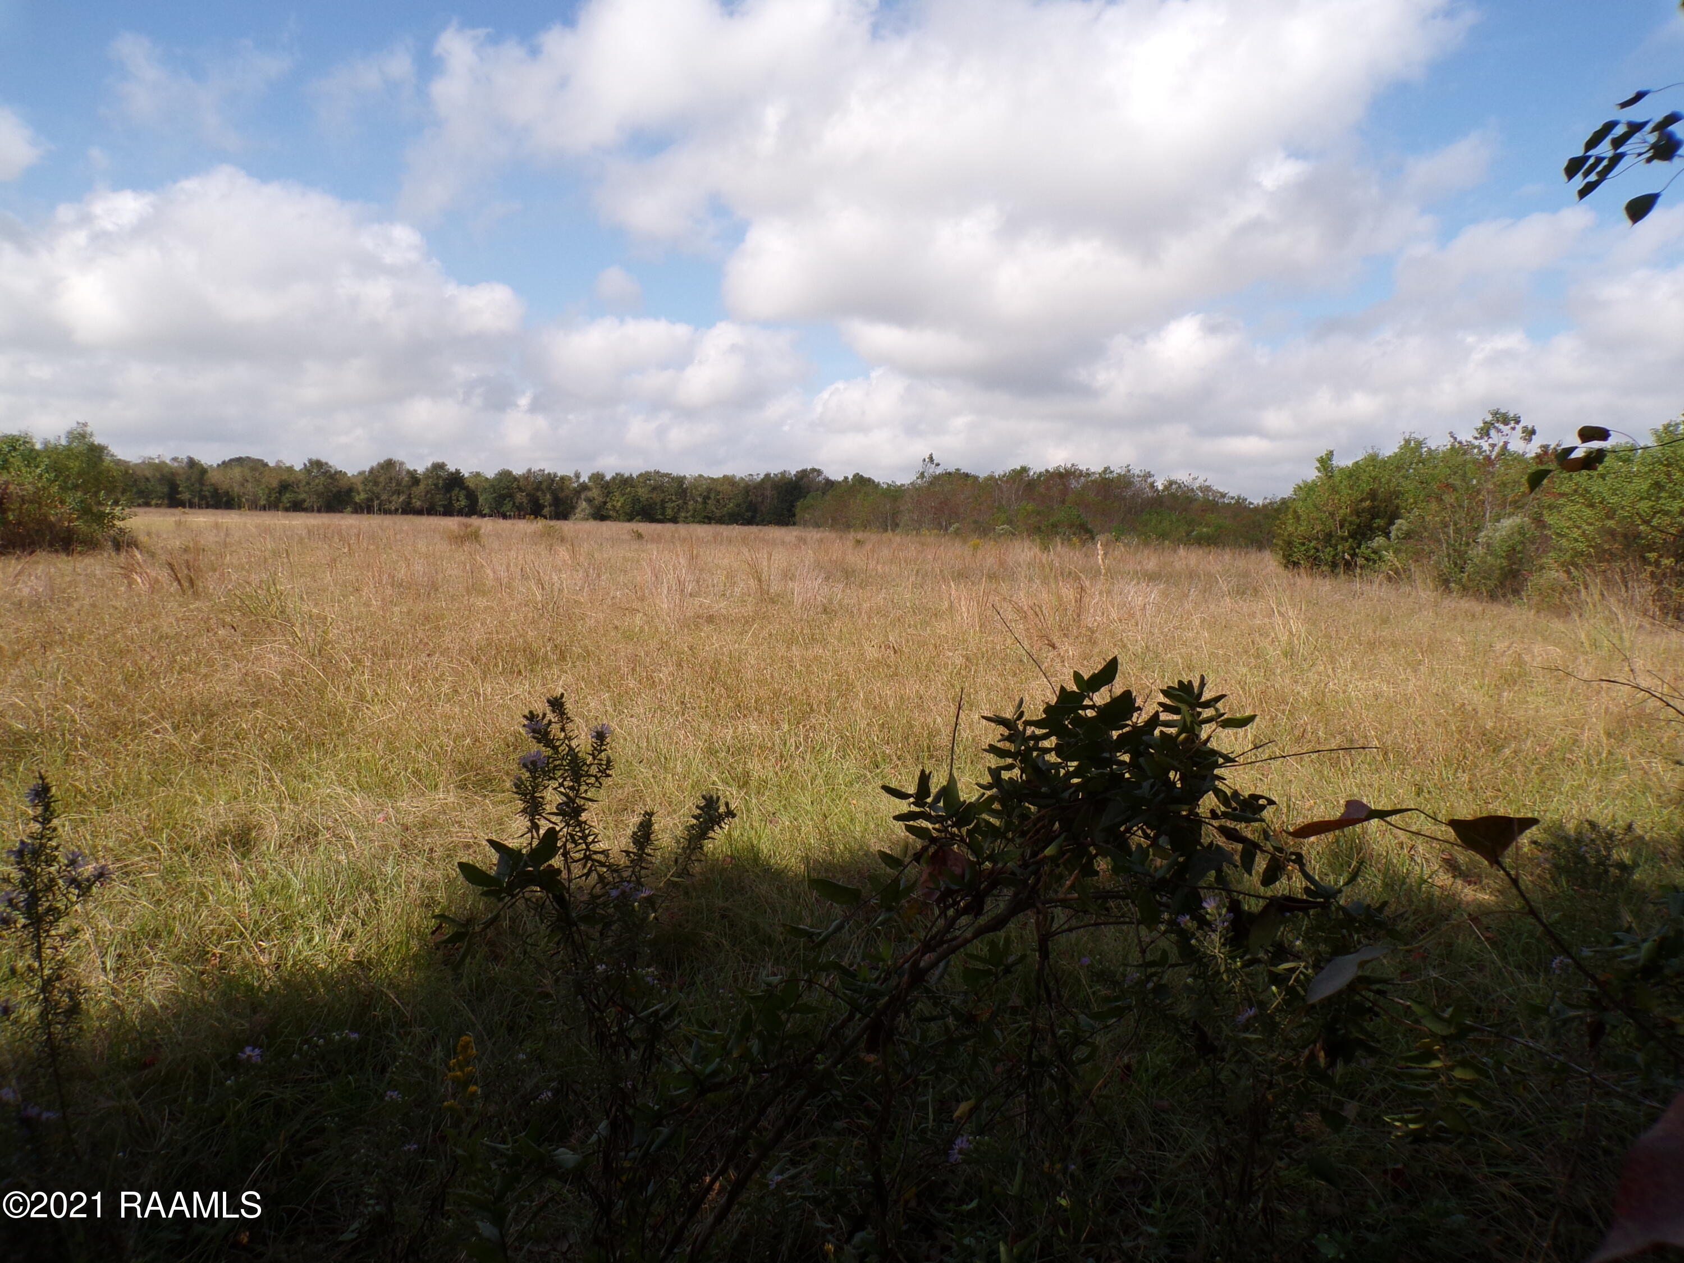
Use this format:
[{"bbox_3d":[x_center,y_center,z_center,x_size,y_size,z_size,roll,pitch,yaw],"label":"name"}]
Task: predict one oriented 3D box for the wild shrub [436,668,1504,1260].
[{"bbox_3d":[0.200,0.610,1.900,1.680,1.030,0.950,0,6,0],"label":"wild shrub"}]

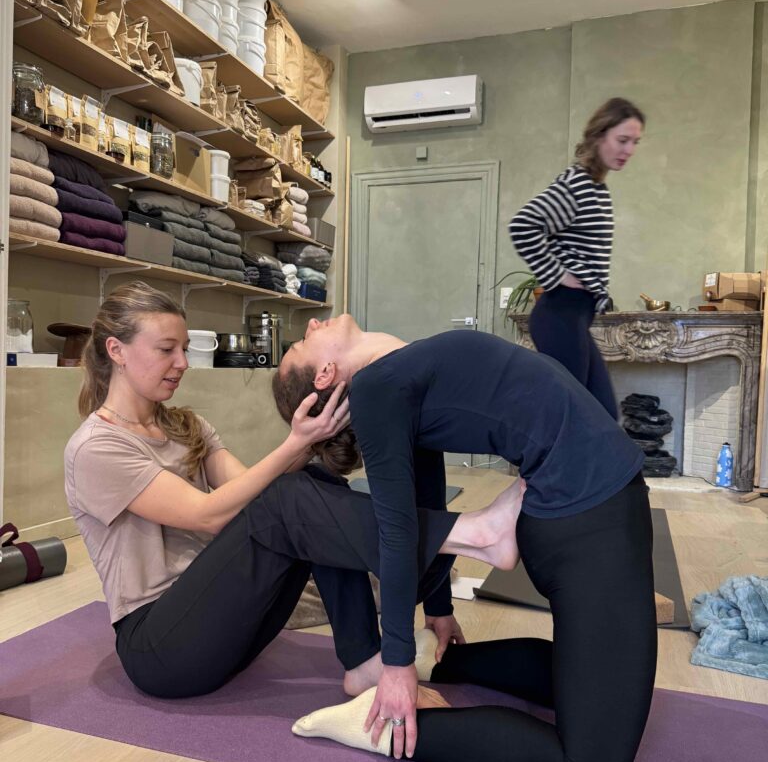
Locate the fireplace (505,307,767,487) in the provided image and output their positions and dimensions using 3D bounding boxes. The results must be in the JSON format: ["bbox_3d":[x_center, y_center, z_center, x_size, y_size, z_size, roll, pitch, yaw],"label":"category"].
[{"bbox_3d":[1.636,0.114,4.556,1.640,1.090,0.330,2,1,20],"label":"fireplace"}]

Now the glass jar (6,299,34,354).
[{"bbox_3d":[-1.410,-0.206,2.680,0.140,0.195,0.140,2,1,20],"label":"glass jar"}]

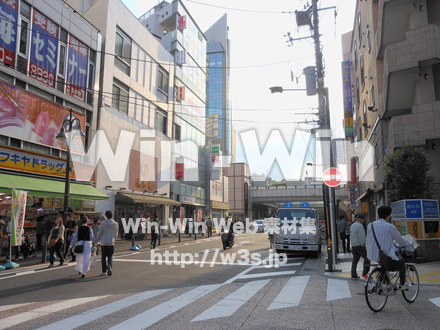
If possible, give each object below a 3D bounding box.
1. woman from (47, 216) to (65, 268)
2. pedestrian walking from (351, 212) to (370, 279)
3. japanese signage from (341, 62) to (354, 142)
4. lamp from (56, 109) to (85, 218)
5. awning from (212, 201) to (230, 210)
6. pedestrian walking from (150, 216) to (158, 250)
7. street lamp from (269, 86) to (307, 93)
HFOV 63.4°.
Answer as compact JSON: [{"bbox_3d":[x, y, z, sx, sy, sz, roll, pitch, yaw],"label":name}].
[{"bbox_3d":[-5.279,2.490,11.527,0.480,1.608,0.430,-3,-9,18],"label":"woman"},{"bbox_3d":[3.722,2.140,9.491,0.480,1.645,0.420,-8,-12,41],"label":"pedestrian walking"},{"bbox_3d":[9.838,-4.966,27.224,0.640,6.310,0.280,-2,-9,16],"label":"japanese signage"},{"bbox_3d":[-5.682,0.657,13.364,1.300,5.650,0.420,-2,-9,16],"label":"lamp"},{"bbox_3d":[0.069,4.562,39.716,0.600,0.750,7.100,-2,-9,16],"label":"awning"},{"bbox_3d":[-3.269,3.362,17.905,0.460,1.680,0.460,-5,-10,32],"label":"pedestrian walking"},{"bbox_3d":[2.499,-2.666,12.616,1.600,0.240,0.280,-2,-9,16],"label":"street lamp"}]

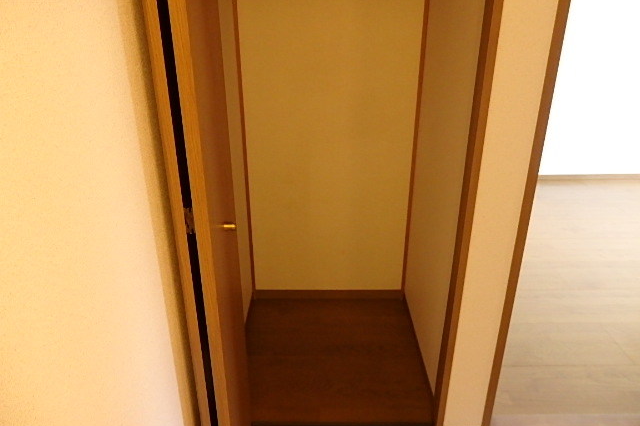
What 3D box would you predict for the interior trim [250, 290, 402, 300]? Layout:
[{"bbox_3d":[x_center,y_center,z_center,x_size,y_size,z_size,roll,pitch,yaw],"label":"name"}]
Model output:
[{"bbox_3d":[0.044,0.423,2.422,0.784,0.055,0.018,0,23,0],"label":"interior trim"}]

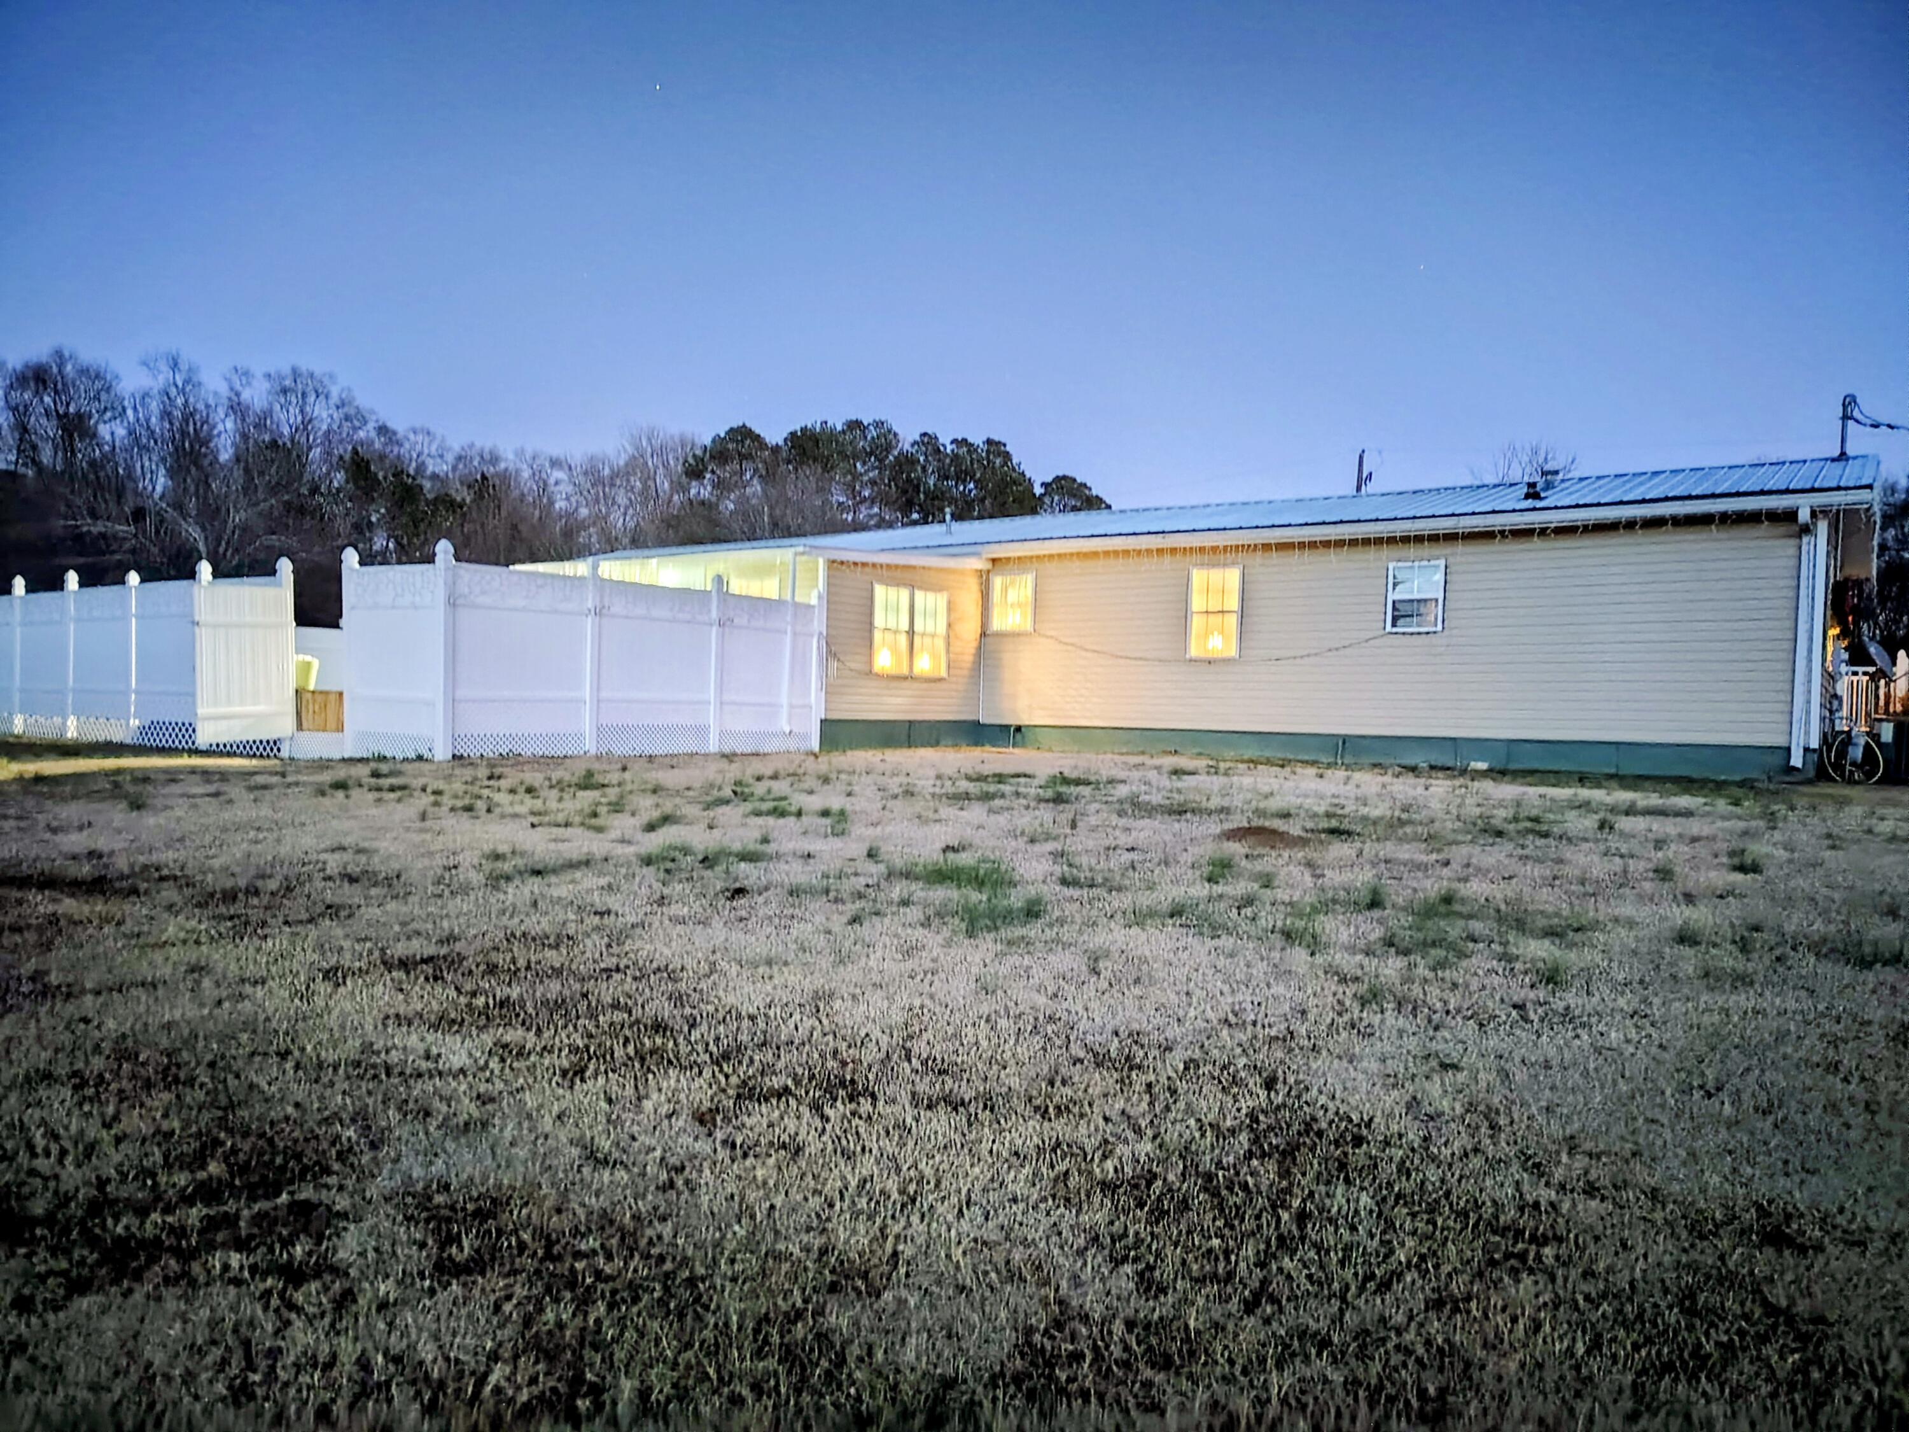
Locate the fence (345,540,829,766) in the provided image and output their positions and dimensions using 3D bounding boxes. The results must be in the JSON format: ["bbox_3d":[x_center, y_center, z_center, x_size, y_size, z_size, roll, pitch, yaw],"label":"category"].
[{"bbox_3d":[-4.200,-0.666,16.159,1.891,2.211,5.703,2,0,36],"label":"fence"}]

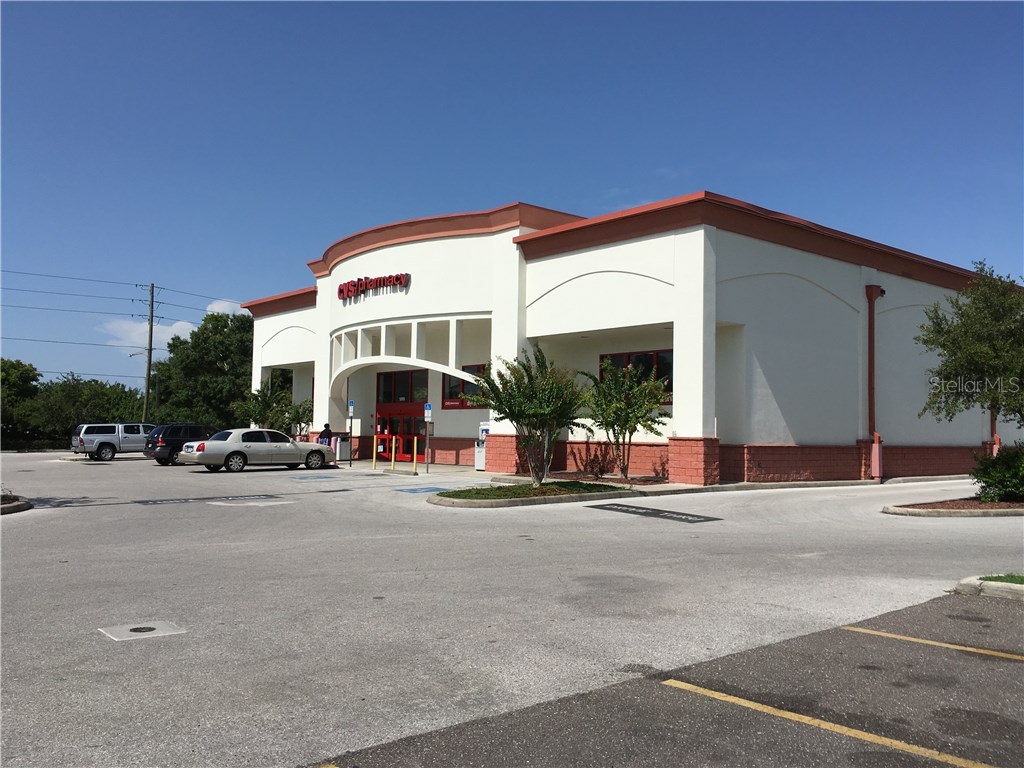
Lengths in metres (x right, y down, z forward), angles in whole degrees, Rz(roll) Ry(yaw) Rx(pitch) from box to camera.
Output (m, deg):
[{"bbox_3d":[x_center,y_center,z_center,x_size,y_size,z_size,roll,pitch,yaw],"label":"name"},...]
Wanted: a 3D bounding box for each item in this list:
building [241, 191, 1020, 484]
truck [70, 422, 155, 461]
[{"bbox_3d":[6.991,-0.548,44.409,35.000,8.950,31.000,3,-4,-40],"label":"building"},{"bbox_3d":[-19.250,2.940,43.350,5.300,1.800,1.920,4,-4,-42],"label":"truck"}]

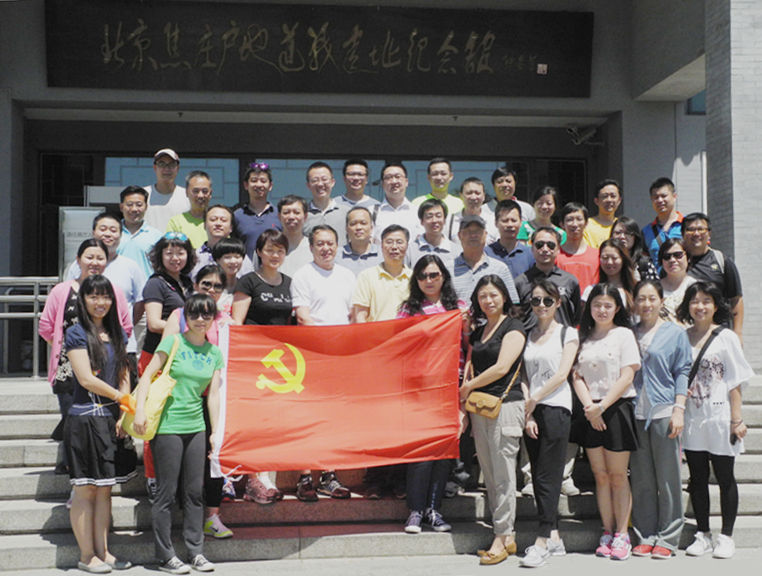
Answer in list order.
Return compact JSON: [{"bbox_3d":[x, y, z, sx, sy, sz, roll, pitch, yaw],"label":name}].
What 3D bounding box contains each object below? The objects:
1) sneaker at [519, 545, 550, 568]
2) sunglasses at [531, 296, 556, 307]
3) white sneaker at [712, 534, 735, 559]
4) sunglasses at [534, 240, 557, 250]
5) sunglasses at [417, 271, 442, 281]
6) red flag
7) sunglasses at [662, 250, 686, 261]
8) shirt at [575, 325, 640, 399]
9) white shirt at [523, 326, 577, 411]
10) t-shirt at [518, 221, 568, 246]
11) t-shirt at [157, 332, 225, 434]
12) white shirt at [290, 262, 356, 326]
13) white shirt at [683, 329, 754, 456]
[{"bbox_3d":[0.891,1.546,5.730,0.098,0.110,0.250,-1,-2,26],"label":"sneaker"},{"bbox_3d":[0.958,0.081,5.820,0.145,0.058,0.135,0,-1,21],"label":"sunglasses"},{"bbox_3d":[2.050,1.546,5.930,0.098,0.110,0.250,-1,-2,21],"label":"white sneaker"},{"bbox_3d":[1.064,-0.273,6.420,0.143,0.052,0.135,0,-1,7],"label":"sunglasses"},{"bbox_3d":[0.293,-0.070,6.000,0.150,0.054,0.135,0,-1,1],"label":"sunglasses"},{"bbox_3d":[-0.252,0.606,5.760,1.450,0.930,0.170,0,-2,-5],"label":"red flag"},{"bbox_3d":[1.944,-0.212,6.570,0.145,0.048,0.130,-11,-2,24],"label":"sunglasses"},{"bbox_3d":[1.348,0.445,5.900,0.390,0.460,0.250,0,-1,13],"label":"shirt"},{"bbox_3d":[1.006,0.472,5.860,0.360,0.530,0.230,-1,-1,25],"label":"white shirt"},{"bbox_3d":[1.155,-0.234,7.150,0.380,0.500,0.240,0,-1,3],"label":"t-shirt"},{"bbox_3d":[-1.093,0.551,5.670,0.410,0.580,0.250,0,-2,-16],"label":"t-shirt"},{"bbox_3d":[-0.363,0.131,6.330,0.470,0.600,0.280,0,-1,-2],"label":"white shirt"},{"bbox_3d":[1.981,0.621,5.900,0.470,0.750,0.280,-1,-2,22],"label":"white shirt"}]

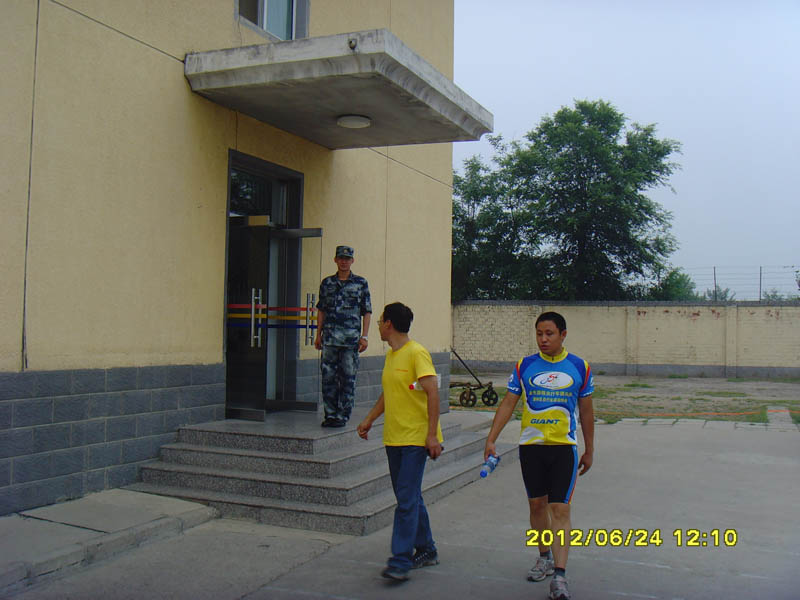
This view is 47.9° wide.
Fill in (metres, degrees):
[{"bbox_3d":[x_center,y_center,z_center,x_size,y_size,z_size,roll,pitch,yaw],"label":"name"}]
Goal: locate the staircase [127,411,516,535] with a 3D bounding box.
[{"bbox_3d":[-0.447,1.565,9.384,2.400,0.580,4.650,0,-2,23],"label":"staircase"}]

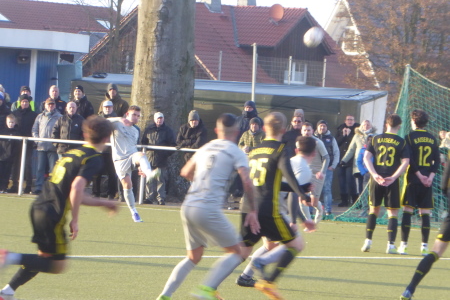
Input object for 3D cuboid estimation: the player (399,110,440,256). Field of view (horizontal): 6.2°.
[{"bbox_3d":[2.520,0.420,54.400,0.560,1.850,0.420,2,1,-18],"label":"player"}]

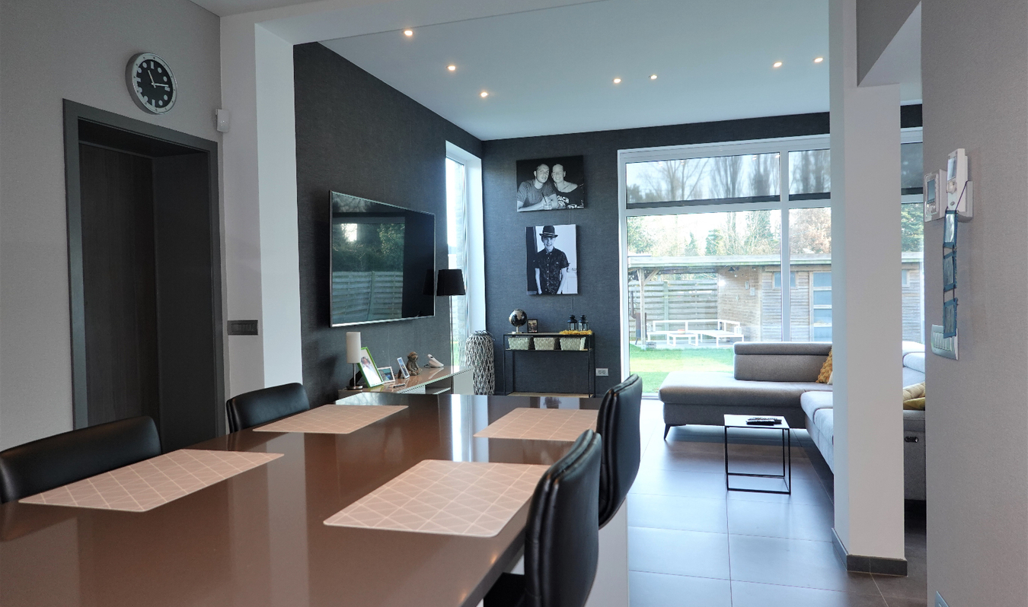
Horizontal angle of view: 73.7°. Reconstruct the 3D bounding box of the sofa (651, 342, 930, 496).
[{"bbox_3d":[2.178,0.772,5.131,2.190,0.780,2.870,-1,1,16],"label":"sofa"}]

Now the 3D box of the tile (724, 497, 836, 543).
[{"bbox_3d":[1.505,1.210,3.811,0.600,0.010,0.595,-1,1,16],"label":"tile"}]

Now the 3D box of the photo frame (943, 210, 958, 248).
[{"bbox_3d":[1.161,-0.199,1.823,0.012,0.098,0.101,-1,1,16],"label":"photo frame"}]

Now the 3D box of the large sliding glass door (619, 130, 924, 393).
[{"bbox_3d":[2.970,-0.356,7.656,3.520,2.940,0.120,-1,1,16],"label":"large sliding glass door"}]

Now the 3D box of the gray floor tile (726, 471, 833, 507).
[{"bbox_3d":[1.689,1.207,4.429,0.600,0.010,0.600,-1,1,16],"label":"gray floor tile"}]

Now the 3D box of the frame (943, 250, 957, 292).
[{"bbox_3d":[1.135,-0.083,1.786,0.015,0.105,0.078,-1,1,14],"label":"frame"}]

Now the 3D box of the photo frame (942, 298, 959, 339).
[{"bbox_3d":[1.169,0.042,1.836,0.012,0.100,0.107,-1,1,16],"label":"photo frame"}]

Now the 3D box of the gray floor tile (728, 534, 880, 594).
[{"bbox_3d":[1.348,1.236,3.274,0.600,0.010,0.600,-1,1,16],"label":"gray floor tile"}]

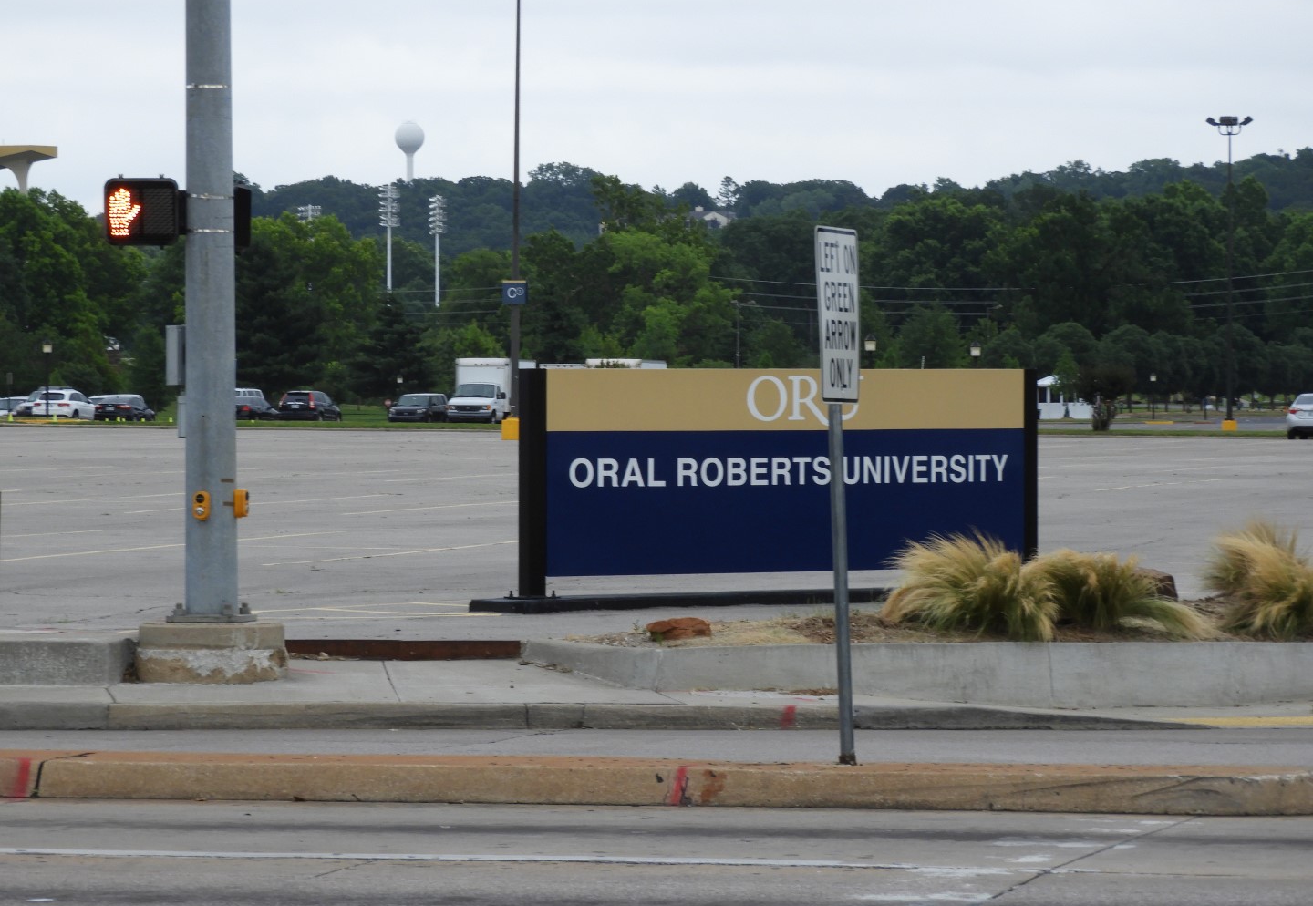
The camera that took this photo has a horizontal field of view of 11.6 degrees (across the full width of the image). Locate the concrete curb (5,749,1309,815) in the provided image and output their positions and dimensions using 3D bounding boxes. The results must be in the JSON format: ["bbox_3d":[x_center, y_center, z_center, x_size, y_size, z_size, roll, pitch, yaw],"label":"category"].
[{"bbox_3d":[0.039,1.442,28.274,5.970,0.160,0.920,0,0,13],"label":"concrete curb"}]

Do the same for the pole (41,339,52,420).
[{"bbox_3d":[-25.806,-3.083,273.000,0.400,3.450,0.400,0,1,0],"label":"pole"}]

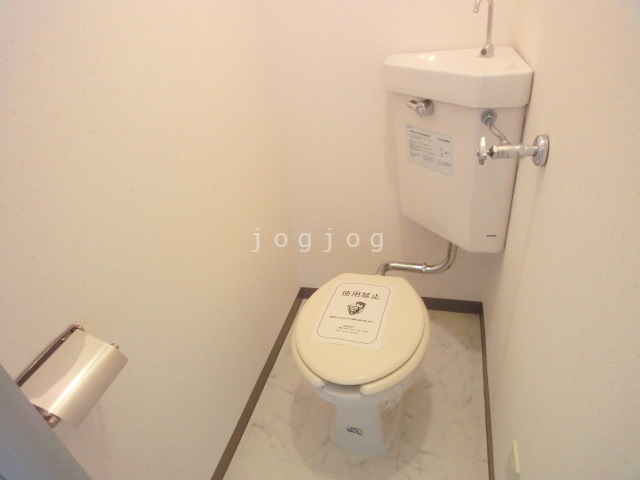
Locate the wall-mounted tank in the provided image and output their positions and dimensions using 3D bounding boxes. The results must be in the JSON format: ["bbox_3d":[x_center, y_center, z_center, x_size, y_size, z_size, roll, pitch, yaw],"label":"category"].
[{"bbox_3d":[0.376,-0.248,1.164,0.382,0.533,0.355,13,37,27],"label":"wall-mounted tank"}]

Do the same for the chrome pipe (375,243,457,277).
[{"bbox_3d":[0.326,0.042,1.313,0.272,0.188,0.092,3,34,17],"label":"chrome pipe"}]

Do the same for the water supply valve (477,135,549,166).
[{"bbox_3d":[0.393,-0.184,0.796,0.130,0.057,0.058,4,34,16],"label":"water supply valve"}]

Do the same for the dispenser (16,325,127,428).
[{"bbox_3d":[-0.382,0.209,0.579,0.112,0.085,0.144,4,34,16],"label":"dispenser"}]

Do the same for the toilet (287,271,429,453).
[{"bbox_3d":[0.145,0.404,1.247,0.373,0.413,0.503,4,34,16],"label":"toilet"}]

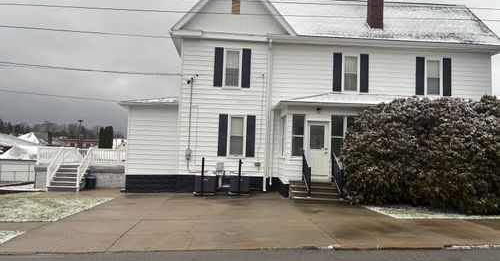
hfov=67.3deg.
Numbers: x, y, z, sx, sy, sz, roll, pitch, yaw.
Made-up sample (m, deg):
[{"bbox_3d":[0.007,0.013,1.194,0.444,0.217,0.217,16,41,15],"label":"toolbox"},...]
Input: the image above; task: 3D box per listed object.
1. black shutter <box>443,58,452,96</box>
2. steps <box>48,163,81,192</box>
[{"bbox_3d":[8.782,-2.353,16.656,0.384,1.688,0.050,2,-2,-3],"label":"black shutter"},{"bbox_3d":[-7.905,2.062,16.609,1.376,1.130,1.350,2,-4,-2],"label":"steps"}]

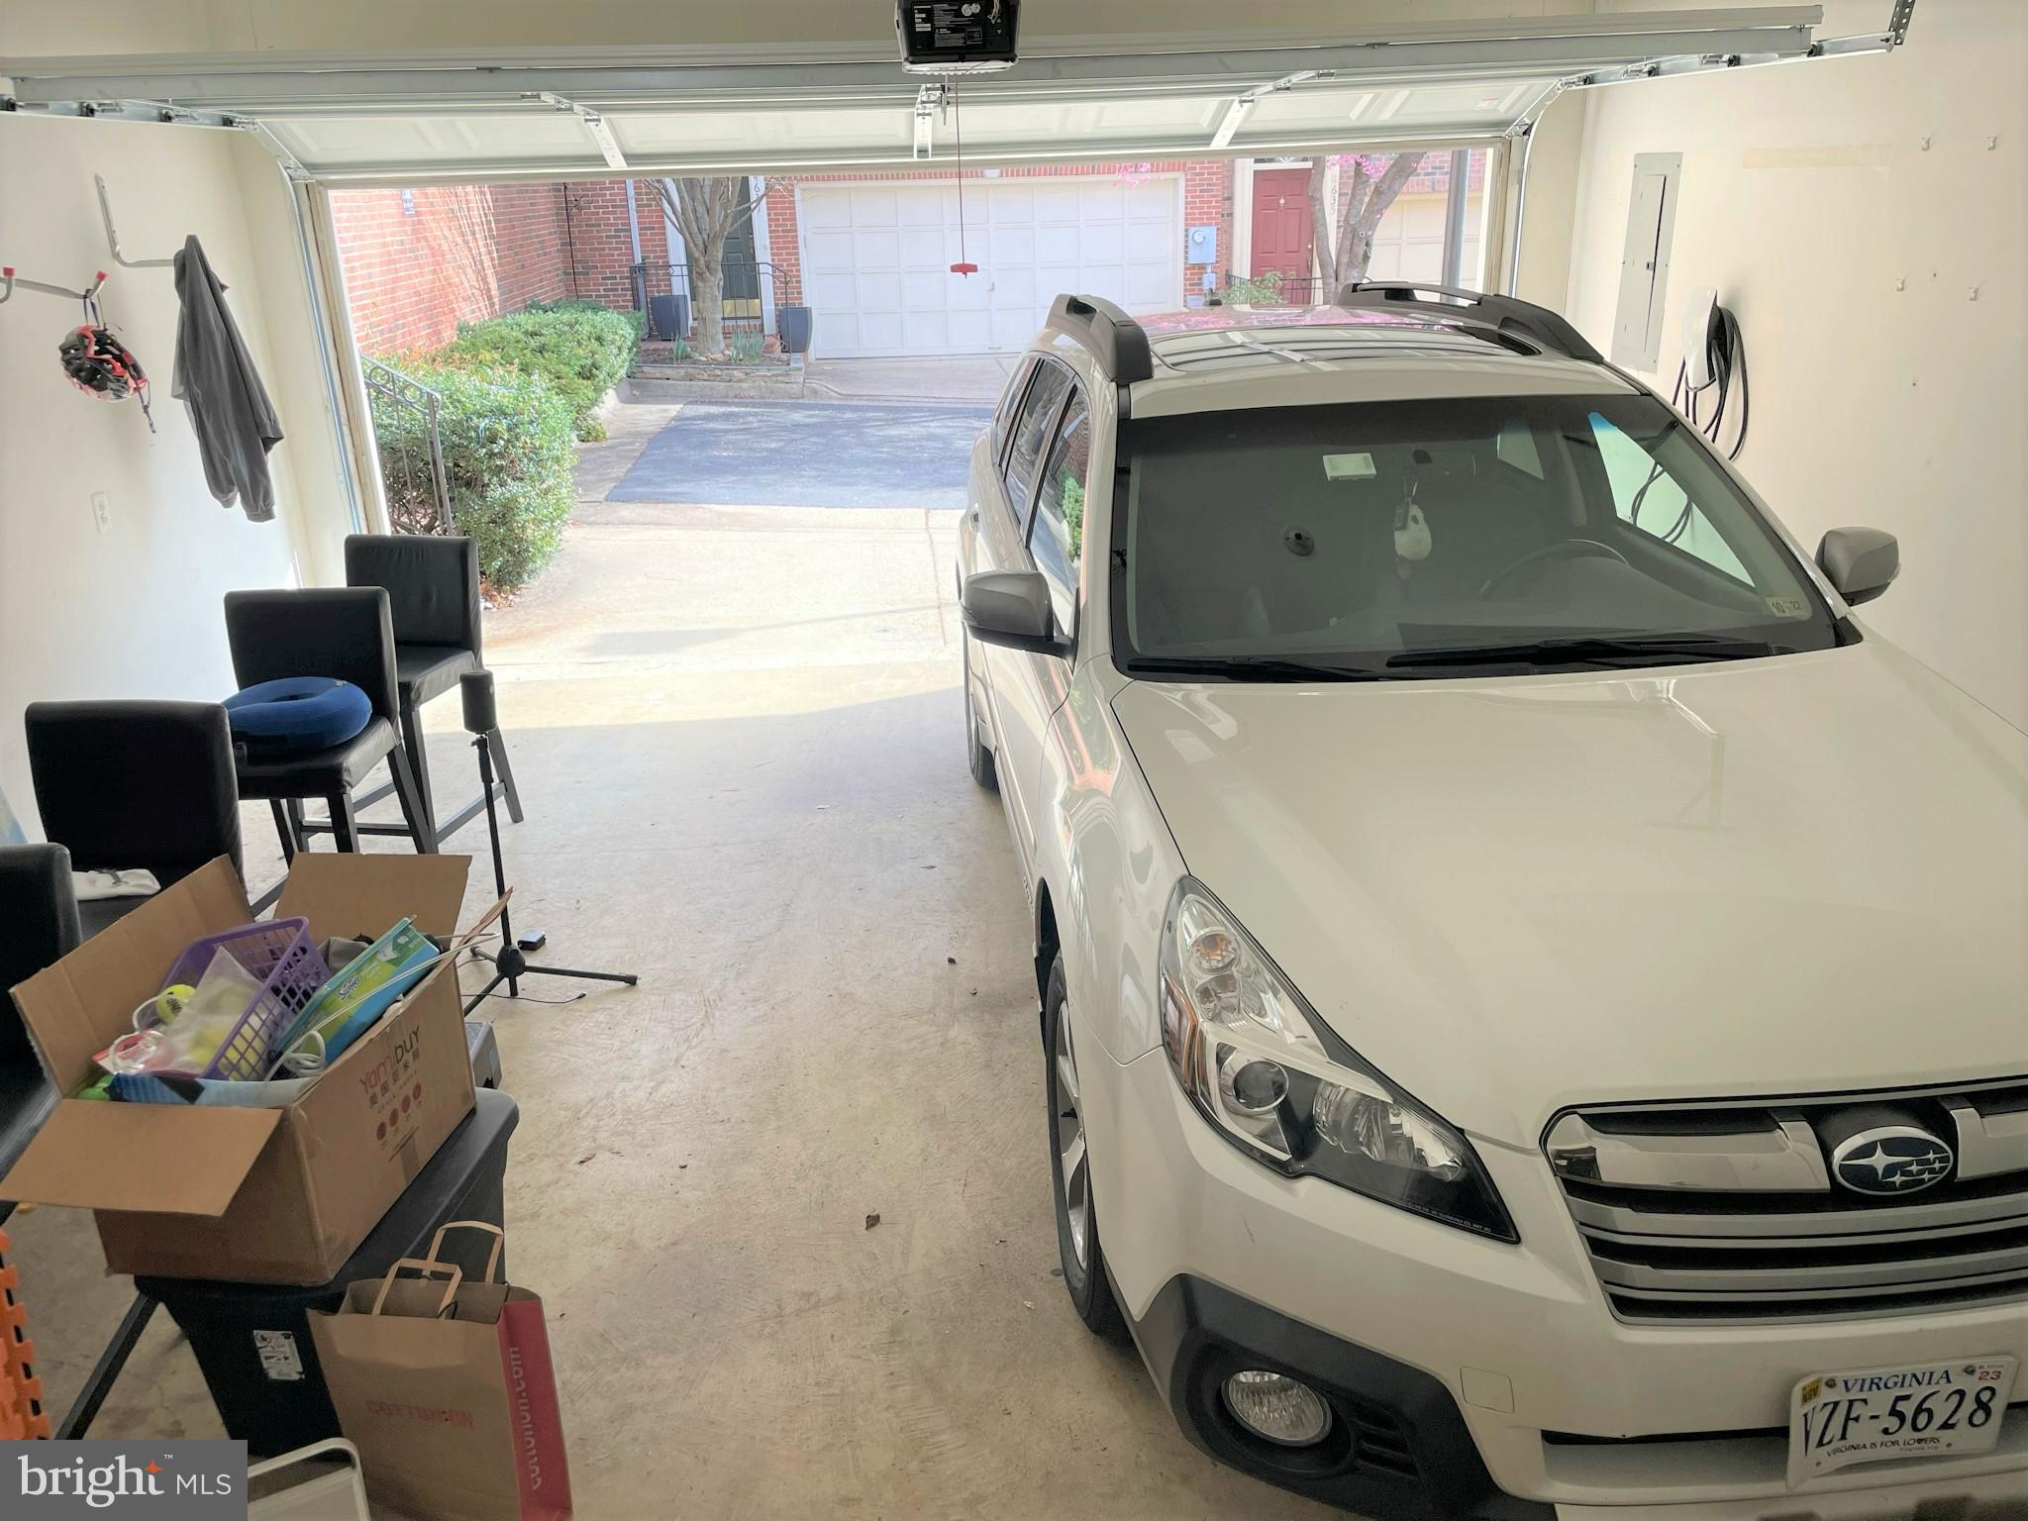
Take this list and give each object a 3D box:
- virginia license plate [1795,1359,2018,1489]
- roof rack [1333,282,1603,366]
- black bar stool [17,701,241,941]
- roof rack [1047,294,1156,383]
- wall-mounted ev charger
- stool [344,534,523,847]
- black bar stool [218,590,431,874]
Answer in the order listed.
[{"bbox_3d":[1.087,0.809,1.876,0.300,0.155,0.022,-4,21,-5],"label":"virginia license plate"},{"bbox_3d":[1.266,-1.328,4.463,0.090,0.140,1.980,-4,21,-6],"label":"roof rack"},{"bbox_3d":[-1.921,0.412,3.277,0.447,0.988,0.523,0,21,6],"label":"black bar stool"},{"bbox_3d":[0.183,-1.255,4.369,0.090,0.140,1.981,-3,21,-3],"label":"roof rack"},{"bbox_3d":[2.489,-1.499,5.438,0.118,0.360,0.160,-3,21,-4],"label":"wall-mounted ev charger"},{"bbox_3d":[-1.926,-0.172,4.801,0.447,0.988,0.523,2,21,11],"label":"stool"},{"bbox_3d":[-1.919,0.074,4.159,0.447,0.988,0.523,-2,21,0],"label":"black bar stool"}]

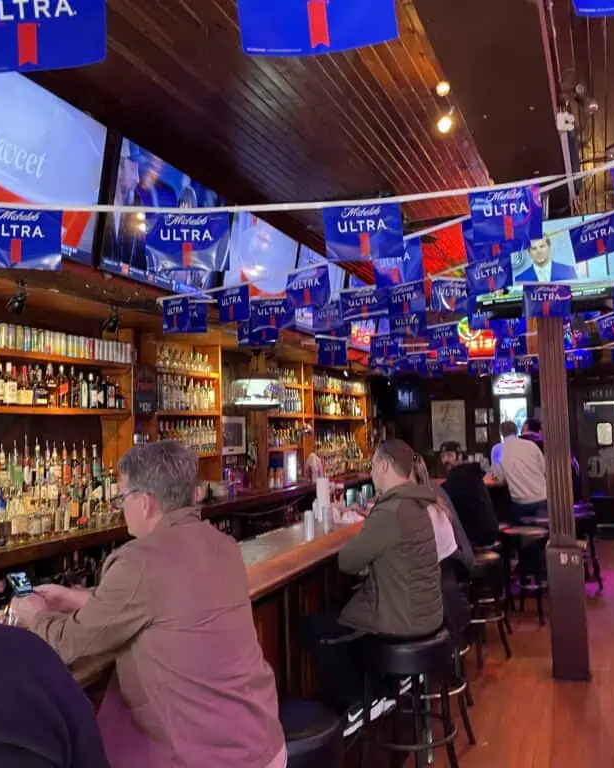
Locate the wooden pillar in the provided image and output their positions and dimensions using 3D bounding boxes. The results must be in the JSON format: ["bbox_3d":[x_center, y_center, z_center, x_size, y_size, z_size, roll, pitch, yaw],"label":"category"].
[{"bbox_3d":[1.748,0.663,5.307,0.240,2.600,0.240,-4,-5,21],"label":"wooden pillar"}]

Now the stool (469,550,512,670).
[{"bbox_3d":[1.267,1.634,5.705,0.430,0.760,0.430,-4,-5,21],"label":"stool"}]

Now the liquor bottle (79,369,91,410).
[{"bbox_3d":[-1.675,0.038,5.815,0.075,0.280,0.080,-3,-4,20],"label":"liquor bottle"}]

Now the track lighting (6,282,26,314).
[{"bbox_3d":[-1.676,-0.499,4.436,0.130,0.190,0.090,-4,-5,30],"label":"track lighting"}]

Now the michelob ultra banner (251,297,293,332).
[{"bbox_3d":[-0.223,-0.463,5.120,0.305,0.208,0.020,-3,-4,12],"label":"michelob ultra banner"}]

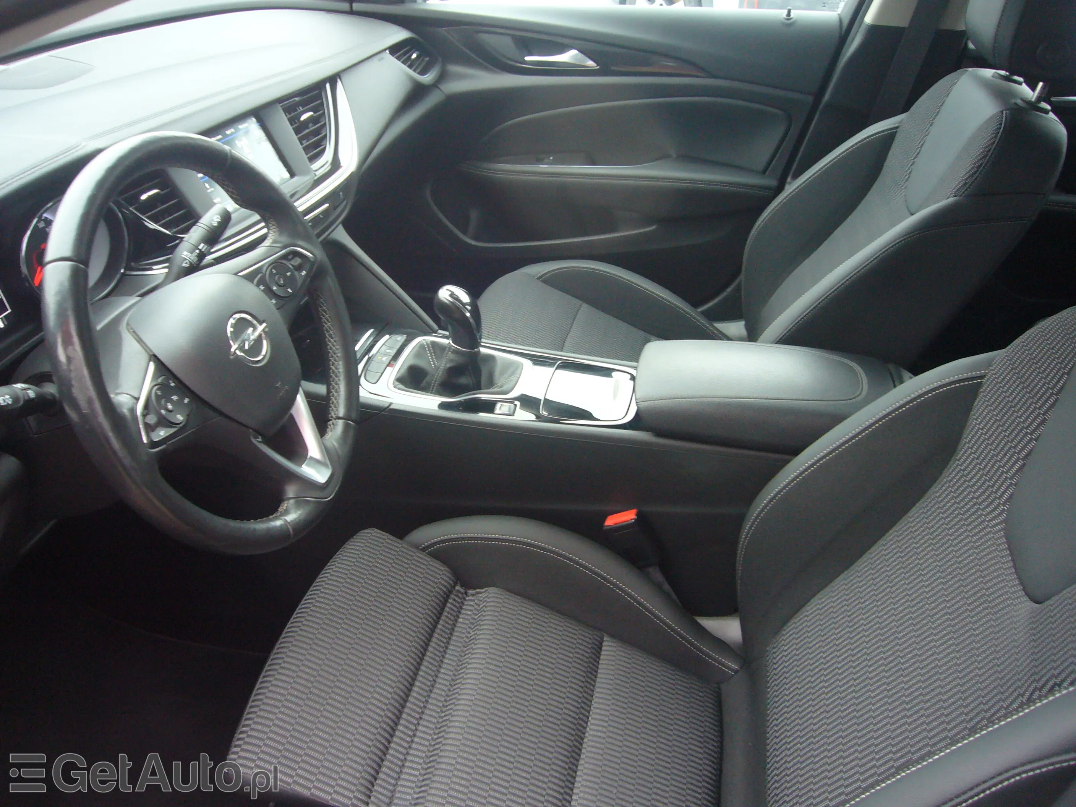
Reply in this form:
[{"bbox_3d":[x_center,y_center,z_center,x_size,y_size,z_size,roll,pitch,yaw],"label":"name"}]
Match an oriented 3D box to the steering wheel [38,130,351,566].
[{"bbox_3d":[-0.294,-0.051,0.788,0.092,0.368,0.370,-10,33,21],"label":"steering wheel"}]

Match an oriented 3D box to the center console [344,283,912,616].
[{"bbox_3d":[0.112,0.064,1.242,0.785,0.405,0.216,8,37,9],"label":"center console"}]

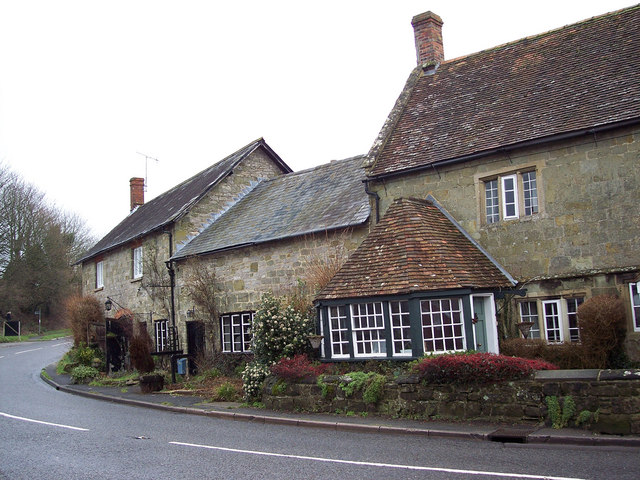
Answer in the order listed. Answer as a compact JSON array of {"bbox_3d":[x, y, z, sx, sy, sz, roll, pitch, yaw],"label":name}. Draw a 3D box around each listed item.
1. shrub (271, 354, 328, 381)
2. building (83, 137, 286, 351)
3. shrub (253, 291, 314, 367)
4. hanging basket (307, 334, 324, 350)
[{"bbox_3d":[-0.429,2.687,15.080,1.200,0.600,0.900,-10,-10,42],"label":"shrub"},{"bbox_3d":[-5.254,1.082,32.066,7.835,9.237,12.922,2,-9,-32],"label":"building"},{"bbox_3d":[-0.858,2.312,17.051,1.450,1.850,1.400,-10,-10,42],"label":"shrub"},{"bbox_3d":[-0.100,2.280,16.040,0.390,0.350,0.390,-3,-8,0],"label":"hanging basket"}]

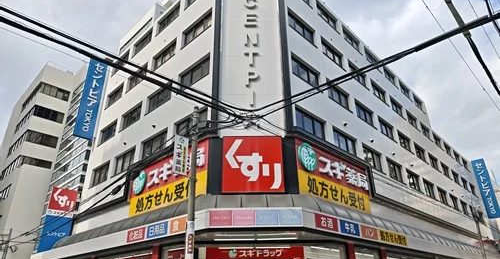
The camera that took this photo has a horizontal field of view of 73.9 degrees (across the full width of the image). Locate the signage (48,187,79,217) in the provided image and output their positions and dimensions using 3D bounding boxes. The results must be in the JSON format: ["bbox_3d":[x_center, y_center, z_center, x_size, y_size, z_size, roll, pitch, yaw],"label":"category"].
[{"bbox_3d":[-12.706,4.977,22.651,0.250,1.845,1.676,-24,-34,38],"label":"signage"}]

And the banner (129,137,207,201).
[{"bbox_3d":[-3.709,1.869,14.612,5.872,1.249,0.200,-24,-34,38],"label":"banner"}]

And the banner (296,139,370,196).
[{"bbox_3d":[3.859,1.821,14.716,0.200,1.249,5.801,-24,-35,39],"label":"banner"}]

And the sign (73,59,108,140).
[{"bbox_3d":[-10.860,-2.181,22.844,0.250,6.077,1.234,-24,-34,38],"label":"sign"}]

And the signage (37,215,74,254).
[{"bbox_3d":[-12.673,6.934,21.689,0.250,2.397,1.677,-24,-34,38],"label":"signage"}]

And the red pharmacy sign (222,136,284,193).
[{"bbox_3d":[0.130,1.305,12.636,2.302,2.273,0.220,0,-26,-1],"label":"red pharmacy sign"}]

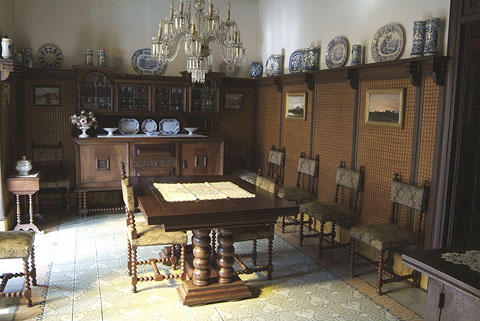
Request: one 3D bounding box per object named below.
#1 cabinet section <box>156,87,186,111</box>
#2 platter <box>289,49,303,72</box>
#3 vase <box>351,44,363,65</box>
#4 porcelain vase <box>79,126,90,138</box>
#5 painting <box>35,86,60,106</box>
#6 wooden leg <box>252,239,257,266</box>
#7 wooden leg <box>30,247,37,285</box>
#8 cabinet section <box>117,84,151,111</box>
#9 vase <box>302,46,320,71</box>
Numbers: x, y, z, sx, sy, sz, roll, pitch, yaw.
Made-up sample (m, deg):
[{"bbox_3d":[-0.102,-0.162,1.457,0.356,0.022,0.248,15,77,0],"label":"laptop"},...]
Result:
[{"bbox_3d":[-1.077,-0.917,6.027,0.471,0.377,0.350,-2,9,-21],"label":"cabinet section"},{"bbox_3d":[0.742,-1.298,5.271,0.035,0.310,0.350,7,5,-22],"label":"platter"},{"bbox_3d":[1.242,-1.112,4.239,0.105,0.230,0.105,-1,9,-21],"label":"vase"},{"bbox_3d":[-2.128,-0.389,5.487,0.155,0.165,0.155,-1,9,-21],"label":"porcelain vase"},{"bbox_3d":[-2.616,-0.873,5.462,0.325,0.280,0.035,-1,8,-21],"label":"painting"},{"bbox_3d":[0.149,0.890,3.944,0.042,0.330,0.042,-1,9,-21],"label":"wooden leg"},{"bbox_3d":[-1.756,0.881,3.418,0.045,0.375,0.045,-1,9,-21],"label":"wooden leg"},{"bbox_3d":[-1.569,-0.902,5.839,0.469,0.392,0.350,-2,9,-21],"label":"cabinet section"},{"bbox_3d":[0.906,-1.273,5.080,0.175,0.300,0.175,-1,9,-21],"label":"vase"}]

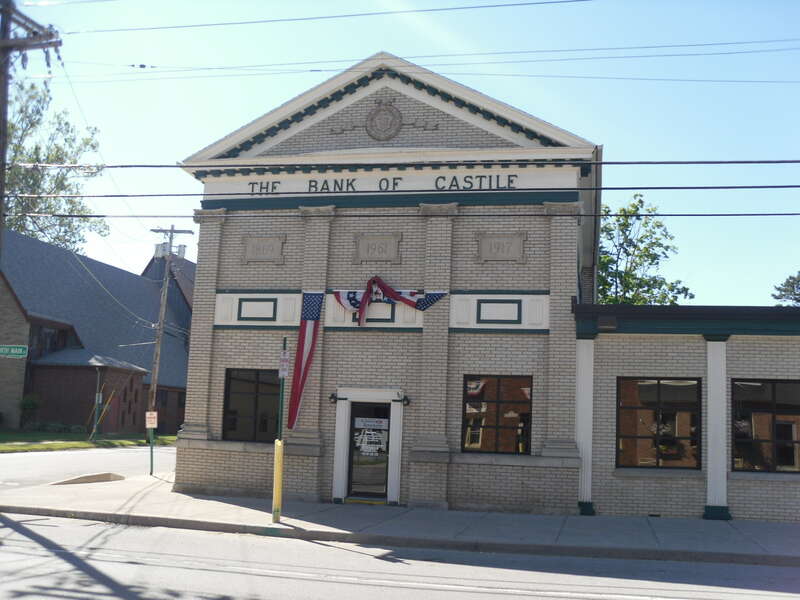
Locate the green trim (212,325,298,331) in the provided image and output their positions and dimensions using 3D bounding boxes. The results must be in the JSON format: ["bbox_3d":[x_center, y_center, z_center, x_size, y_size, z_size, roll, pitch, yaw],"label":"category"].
[{"bbox_3d":[-3.196,0.621,17.474,2.007,0.110,0.080,0,-7,13],"label":"green trim"}]

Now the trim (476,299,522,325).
[{"bbox_3d":[2.078,0.245,16.415,0.930,0.505,0.060,0,-8,12],"label":"trim"}]

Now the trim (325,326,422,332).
[{"bbox_3d":[-0.582,0.636,16.875,2.184,0.109,0.080,0,-7,13],"label":"trim"}]

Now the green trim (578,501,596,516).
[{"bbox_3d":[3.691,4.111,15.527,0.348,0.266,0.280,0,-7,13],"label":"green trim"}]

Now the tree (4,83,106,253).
[{"bbox_3d":[-22.361,-3.247,48.303,9.000,22.040,9.000,0,-8,12],"label":"tree"}]

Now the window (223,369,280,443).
[{"bbox_3d":[-3.190,2.325,17.265,1.409,1.579,0.100,0,-8,12],"label":"window"}]

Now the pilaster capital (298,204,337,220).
[{"bbox_3d":[-1.830,-1.934,17.710,0.829,0.339,0.250,0,-7,11],"label":"pilaster capital"}]

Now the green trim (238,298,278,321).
[{"bbox_3d":[-3.217,0.230,17.747,0.938,0.511,0.060,0,-7,11],"label":"green trim"}]

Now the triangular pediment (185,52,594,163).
[{"bbox_3d":[-0.388,-4.164,17.298,9.066,2.422,0.600,0,-7,13],"label":"triangular pediment"}]

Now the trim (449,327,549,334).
[{"bbox_3d":[2.037,0.648,16.276,2.058,0.114,0.080,0,-7,13],"label":"trim"}]

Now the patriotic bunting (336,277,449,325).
[{"bbox_3d":[-0.224,0.011,16.788,2.460,1.050,0.220,0,-9,12],"label":"patriotic bunting"}]

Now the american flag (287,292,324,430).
[{"bbox_3d":[-2.030,1.338,17.231,0.689,2.999,0.150,0,-7,11],"label":"american flag"}]

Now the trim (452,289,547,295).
[{"bbox_3d":[2.099,-0.165,16.450,2.066,0.090,0.080,0,-8,12],"label":"trim"}]

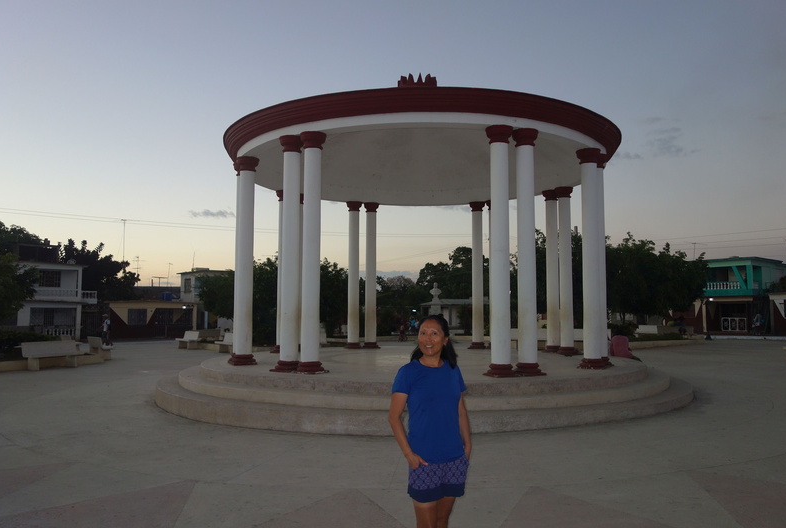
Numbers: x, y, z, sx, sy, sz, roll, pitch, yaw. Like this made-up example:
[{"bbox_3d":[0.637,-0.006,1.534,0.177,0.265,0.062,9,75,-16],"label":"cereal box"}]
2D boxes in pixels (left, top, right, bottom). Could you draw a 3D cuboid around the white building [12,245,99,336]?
[{"bbox_3d":[-23.405,1.783,40.577,6.500,6.400,5.600,-4,-6,44],"label":"white building"}]

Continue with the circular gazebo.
[{"bbox_3d":[0.615,-1.110,13.579,8.400,6.300,8.400,0,-4,0],"label":"circular gazebo"}]

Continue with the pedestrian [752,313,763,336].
[{"bbox_3d":[25.431,4.184,42.811,0.400,1.620,0.500,4,-6,-41],"label":"pedestrian"}]

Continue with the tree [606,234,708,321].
[{"bbox_3d":[13.906,1.313,32.999,5.900,5.700,5.500,0,-4,0],"label":"tree"}]

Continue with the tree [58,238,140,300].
[{"bbox_3d":[-23.856,1.850,49.999,7.000,7.600,6.500,0,-4,0],"label":"tree"}]

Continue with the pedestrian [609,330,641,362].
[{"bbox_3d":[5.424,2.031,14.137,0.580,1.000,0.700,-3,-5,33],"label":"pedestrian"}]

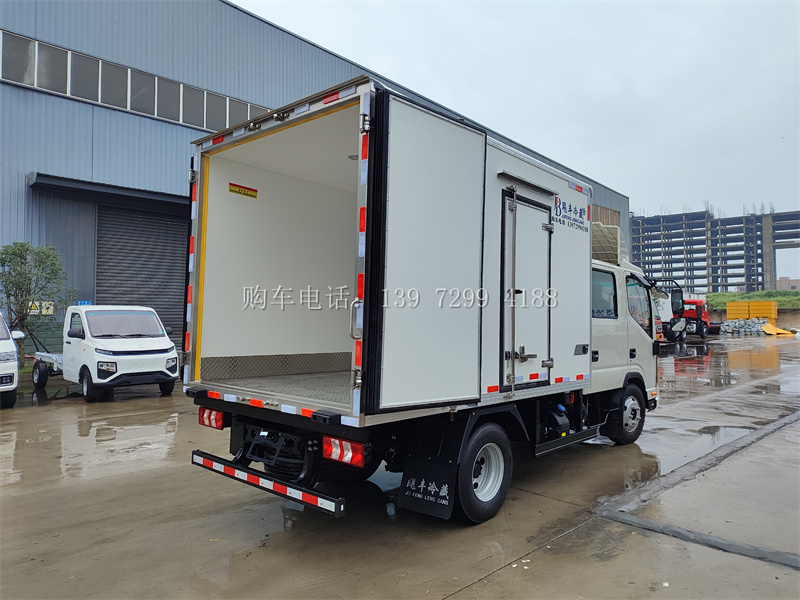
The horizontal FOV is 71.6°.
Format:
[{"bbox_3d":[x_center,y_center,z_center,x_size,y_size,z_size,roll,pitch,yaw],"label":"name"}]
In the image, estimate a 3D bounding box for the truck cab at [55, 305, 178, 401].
[{"bbox_3d":[-5.688,1.023,11.462,2.020,1.840,1.680,-2,-3,43],"label":"truck cab"}]

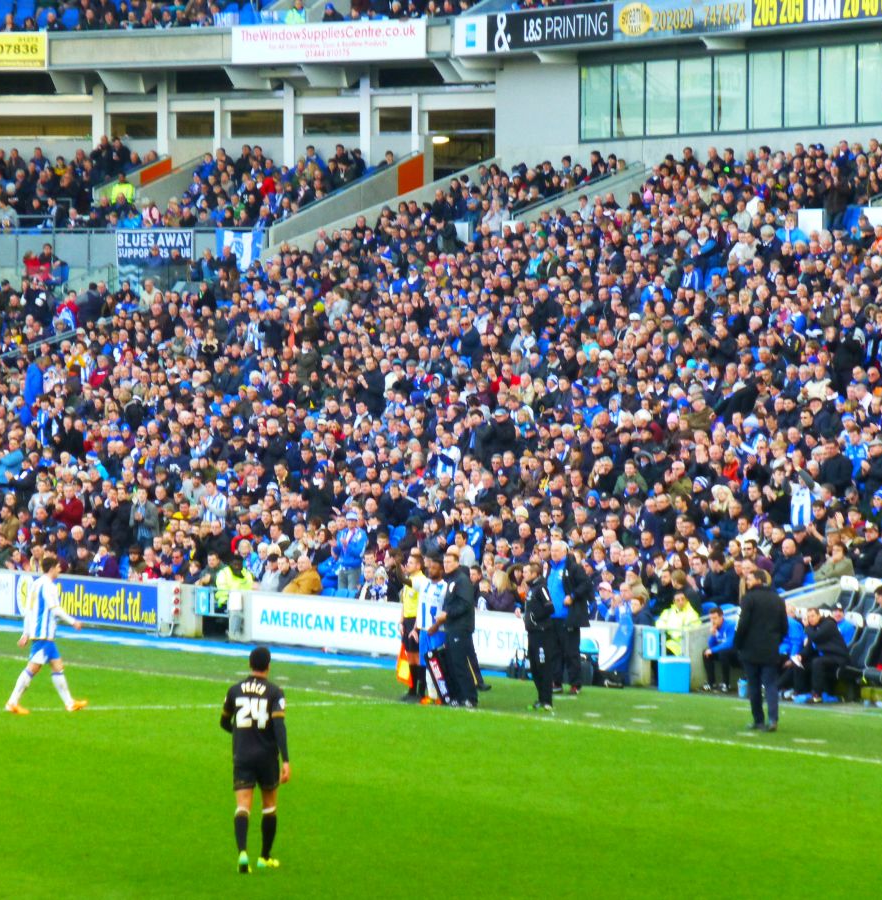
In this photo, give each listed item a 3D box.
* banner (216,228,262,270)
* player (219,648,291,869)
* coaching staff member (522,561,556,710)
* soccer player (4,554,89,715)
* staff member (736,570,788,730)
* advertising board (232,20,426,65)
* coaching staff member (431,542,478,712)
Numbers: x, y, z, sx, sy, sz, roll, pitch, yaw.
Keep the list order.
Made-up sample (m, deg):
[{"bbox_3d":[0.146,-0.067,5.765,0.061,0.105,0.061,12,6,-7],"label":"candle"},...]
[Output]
[{"bbox_3d":[-4.565,-4.520,156.300,1.120,0.990,0.080,1,1,24],"label":"banner"},{"bbox_3d":[-1.522,2.535,56.600,0.560,1.830,0.450,0,1,13],"label":"player"},{"bbox_3d":[1.173,2.227,82.600,0.360,1.760,0.460,0,1,-29],"label":"coaching staff member"},{"bbox_3d":[-4.644,2.160,81.200,0.900,1.840,0.520,0,1,-23],"label":"soccer player"},{"bbox_3d":[3.633,2.273,78.200,0.570,1.820,0.400,0,1,-25],"label":"staff member"},{"bbox_3d":[-2.609,-9.463,160.000,5.850,0.860,0.100,1,1,40],"label":"advertising board"},{"bbox_3d":[0.175,2.165,83.200,0.480,1.830,0.520,0,1,-20],"label":"coaching staff member"}]

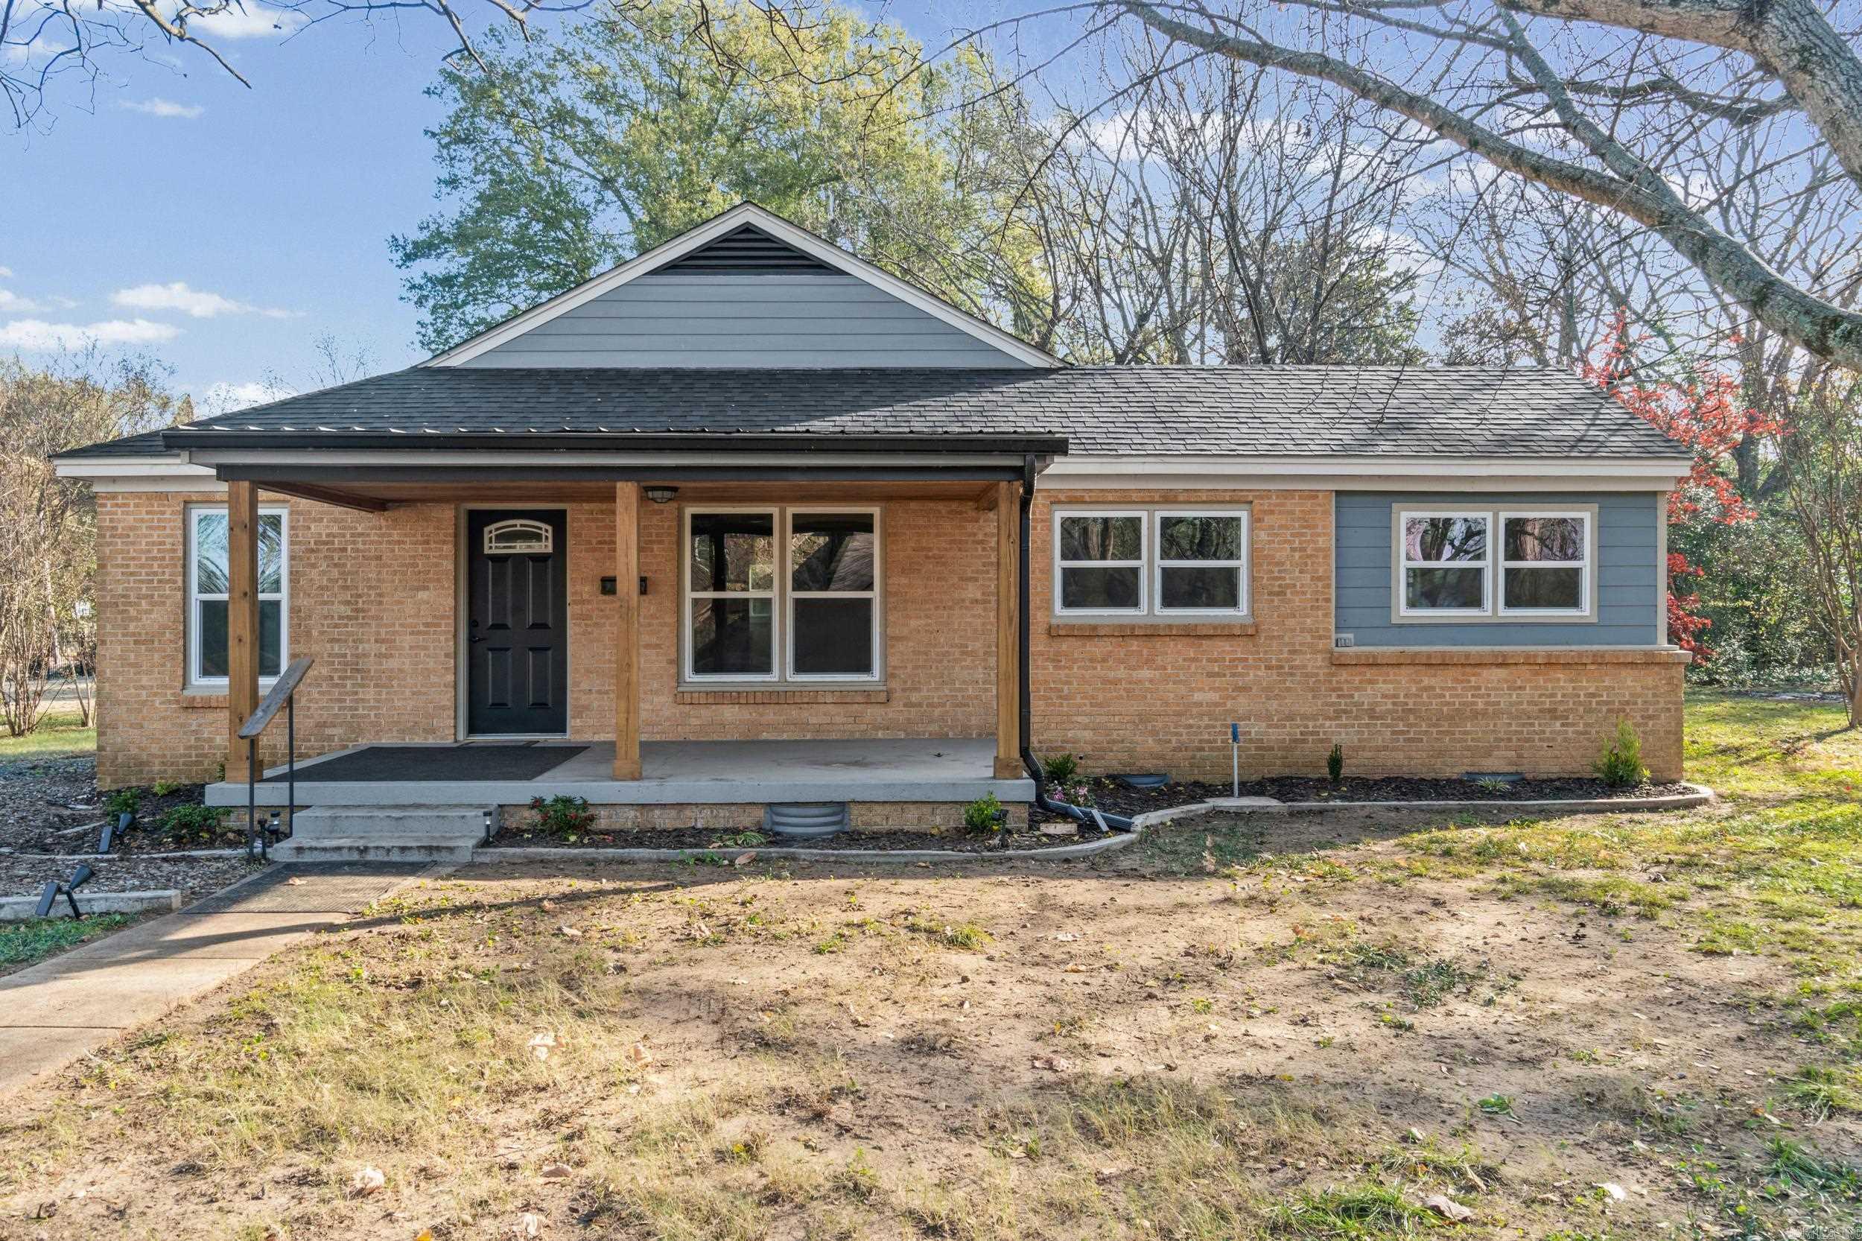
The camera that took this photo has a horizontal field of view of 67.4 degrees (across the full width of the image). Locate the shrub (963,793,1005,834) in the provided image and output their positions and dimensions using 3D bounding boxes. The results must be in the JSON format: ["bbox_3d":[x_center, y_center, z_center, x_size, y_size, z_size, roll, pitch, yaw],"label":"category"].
[{"bbox_3d":[0.366,1.311,9.500,0.285,0.280,0.280,0,0,-3],"label":"shrub"}]

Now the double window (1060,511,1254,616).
[{"bbox_3d":[2.030,-0.525,12.770,1.800,1.010,0.100,0,0,-3],"label":"double window"}]

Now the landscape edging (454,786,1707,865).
[{"bbox_3d":[1.840,1.495,10.820,9.700,0.170,3.750,0,0,-3],"label":"landscape edging"}]

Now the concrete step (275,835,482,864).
[{"bbox_3d":[-3.530,1.470,8.970,1.260,0.120,0.380,0,0,-3],"label":"concrete step"}]

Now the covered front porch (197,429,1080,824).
[{"bbox_3d":[-2.100,0.080,10.900,5.800,2.750,3.450,0,0,-3],"label":"covered front porch"}]

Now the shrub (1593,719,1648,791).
[{"bbox_3d":[6.210,1.196,12.550,0.470,0.620,0.450,0,0,-3],"label":"shrub"}]

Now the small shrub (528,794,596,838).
[{"bbox_3d":[-2.480,1.317,9.400,0.430,0.290,0.400,0,0,-3],"label":"small shrub"}]

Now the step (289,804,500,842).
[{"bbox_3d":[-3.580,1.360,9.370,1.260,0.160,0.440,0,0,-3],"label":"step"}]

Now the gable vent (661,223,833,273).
[{"bbox_3d":[-1.980,-3.990,14.950,1.920,0.540,0.100,0,0,-3],"label":"gable vent"}]

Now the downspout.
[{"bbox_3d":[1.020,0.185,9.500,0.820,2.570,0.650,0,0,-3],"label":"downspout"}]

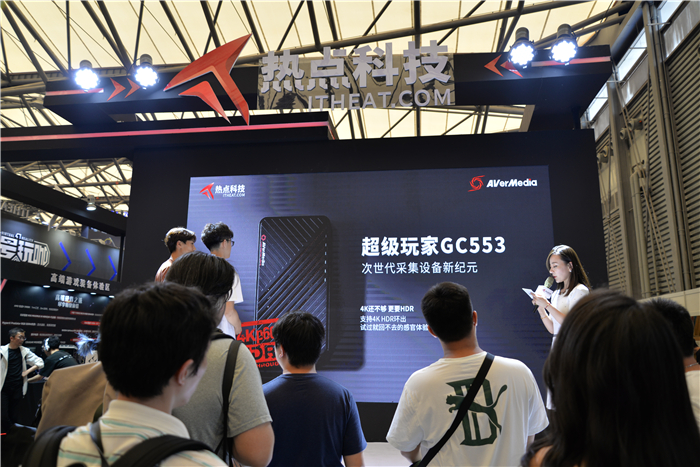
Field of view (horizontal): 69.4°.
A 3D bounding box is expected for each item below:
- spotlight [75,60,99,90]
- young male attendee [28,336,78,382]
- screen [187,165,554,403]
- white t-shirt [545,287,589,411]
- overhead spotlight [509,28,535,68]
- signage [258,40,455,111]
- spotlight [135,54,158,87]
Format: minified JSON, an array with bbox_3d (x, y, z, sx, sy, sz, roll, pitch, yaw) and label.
[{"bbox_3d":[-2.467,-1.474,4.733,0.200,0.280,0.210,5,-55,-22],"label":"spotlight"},{"bbox_3d":[-4.001,2.120,6.865,0.660,1.400,0.480,-4,-12,21],"label":"young male attendee"},{"bbox_3d":[0.119,0.500,5.191,3.822,2.350,0.100,-1,-12,7],"label":"screen"},{"bbox_3d":[1.416,0.709,3.203,0.250,0.770,0.380,5,-12,-20],"label":"white t-shirt"},{"bbox_3d":[1.446,-1.555,4.251,0.200,0.280,0.210,-3,-55,17],"label":"overhead spotlight"},{"bbox_3d":[0.040,-1.419,4.608,1.770,0.590,0.120,-1,-12,7],"label":"signage"},{"bbox_3d":[-1.877,-1.504,4.664,0.200,0.280,0.210,4,-55,-17],"label":"spotlight"}]

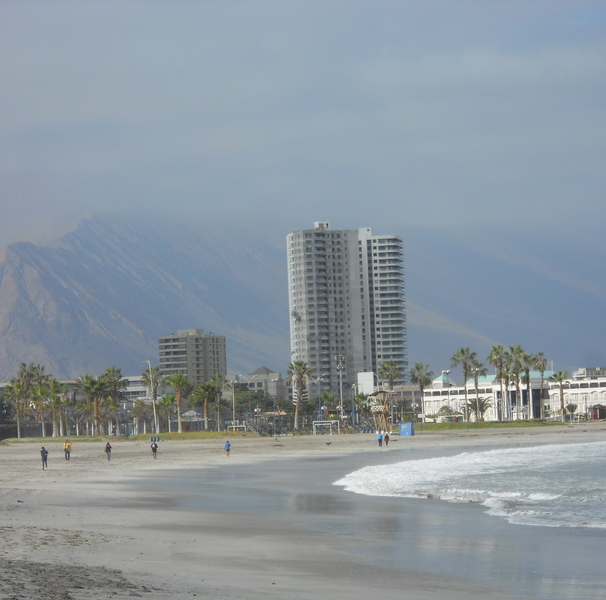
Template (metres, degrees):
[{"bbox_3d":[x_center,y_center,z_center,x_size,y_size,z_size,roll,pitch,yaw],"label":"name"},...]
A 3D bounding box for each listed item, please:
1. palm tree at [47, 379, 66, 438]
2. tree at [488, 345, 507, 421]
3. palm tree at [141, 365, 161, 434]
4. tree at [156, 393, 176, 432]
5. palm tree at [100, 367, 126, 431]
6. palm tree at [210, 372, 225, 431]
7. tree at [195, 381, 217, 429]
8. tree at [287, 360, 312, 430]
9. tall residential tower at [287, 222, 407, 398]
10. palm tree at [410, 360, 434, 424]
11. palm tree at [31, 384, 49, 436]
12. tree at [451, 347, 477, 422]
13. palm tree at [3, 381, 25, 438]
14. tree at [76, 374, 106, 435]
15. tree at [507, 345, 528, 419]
[{"bbox_3d":[-35.965,15.730,450.000,2.906,8.646,2.906,-2,-2,0],"label":"palm tree"},{"bbox_3d":[40.510,17.183,645.000,4.166,15.829,4.166,-2,-2,0],"label":"tree"},{"bbox_3d":[-27.793,18.406,570.000,3.865,12.700,3.865,-2,-2,0],"label":"palm tree"},{"bbox_3d":[-25.086,20.753,565.000,3.649,7.024,3.649,-2,-2,0],"label":"tree"},{"bbox_3d":[-34.788,18.498,570.000,4.970,12.516,4.970,-2,-2,0],"label":"palm tree"},{"bbox_3d":[-15.966,19.150,580.000,3.090,10.957,3.090,-2,-2,0],"label":"palm tree"},{"bbox_3d":[-16.297,17.545,515.000,3.825,8.315,3.825,-2,-2,0],"label":"tree"},{"bbox_3d":[-0.577,17.006,550.000,4.351,12.343,4.351,-2,-2,0],"label":"tree"},{"bbox_3d":[16.453,6.470,1145.000,46.000,70.250,38.000,-1,-2,-18],"label":"tall residential tower"},{"bbox_3d":[22.959,18.019,600.000,4.650,11.819,4.650,-2,-2,0],"label":"palm tree"},{"bbox_3d":[-38.144,16.021,450.000,2.616,8.065,2.616,-2,-2,0],"label":"palm tree"},{"bbox_3d":[32.855,17.241,630.000,5.289,15.359,5.289,-2,-2,0],"label":"tree"},{"bbox_3d":[-41.456,15.663,445.000,3.161,8.478,3.161,-2,-2,0],"label":"palm tree"},{"bbox_3d":[-37.904,18.773,555.000,5.735,10.843,5.735,-2,-2,0],"label":"tree"},{"bbox_3d":[45.022,17.211,650.000,4.198,15.742,4.198,-2,-2,0],"label":"tree"}]

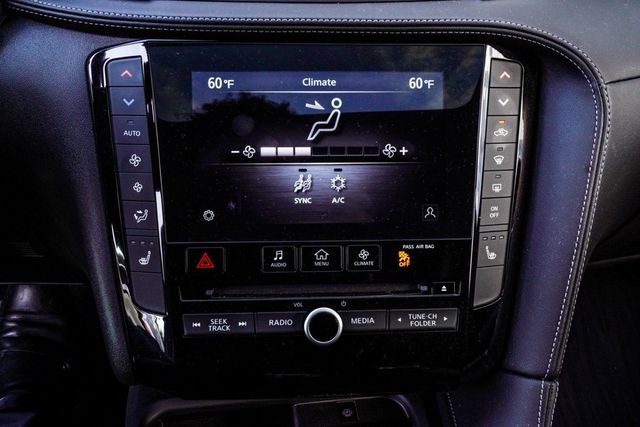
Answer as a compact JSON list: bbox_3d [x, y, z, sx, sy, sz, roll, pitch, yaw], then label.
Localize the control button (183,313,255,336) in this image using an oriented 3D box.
[{"bbox_3d":[-0.062,0.068,0.396,0.043,0.014,0.007,-1,6,-5],"label":"control button"}]

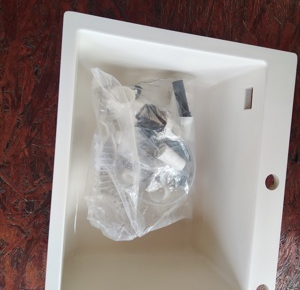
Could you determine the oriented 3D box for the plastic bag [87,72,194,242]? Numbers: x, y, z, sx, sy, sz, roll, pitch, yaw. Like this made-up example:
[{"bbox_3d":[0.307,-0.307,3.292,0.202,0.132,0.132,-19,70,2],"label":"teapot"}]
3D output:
[{"bbox_3d":[0.000,0.035,0.735,0.293,0.100,0.400,4,93,-16],"label":"plastic bag"}]

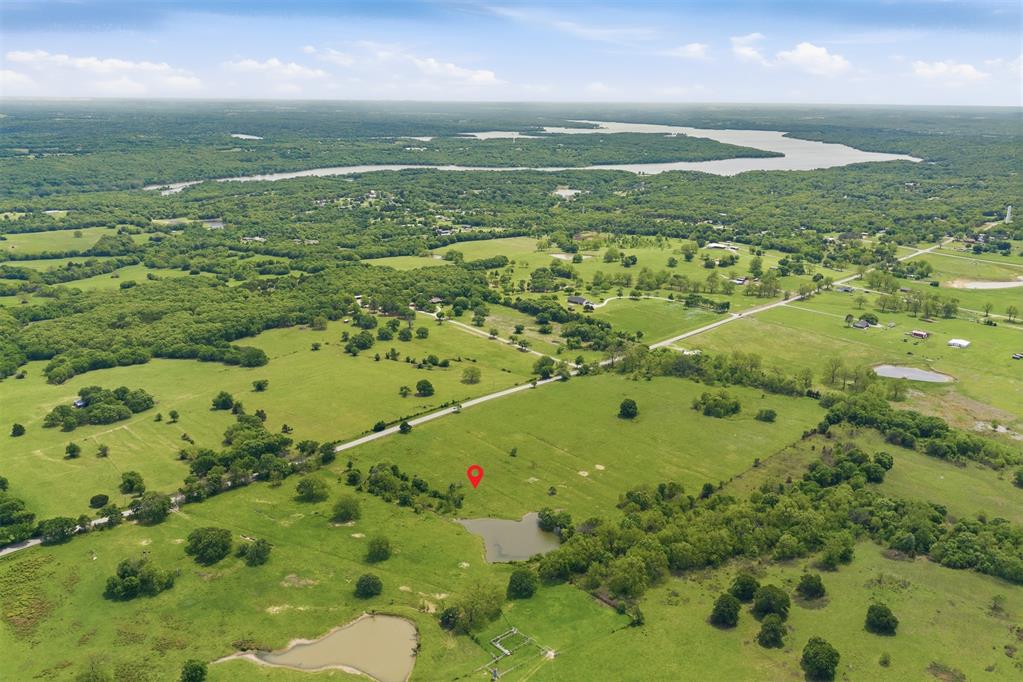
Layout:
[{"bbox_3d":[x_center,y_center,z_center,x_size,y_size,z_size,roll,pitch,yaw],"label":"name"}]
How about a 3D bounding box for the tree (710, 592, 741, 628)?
[{"bbox_3d":[84.154,104.244,310.048,10.770,10.500,10.770,0,17,0],"label":"tree"}]

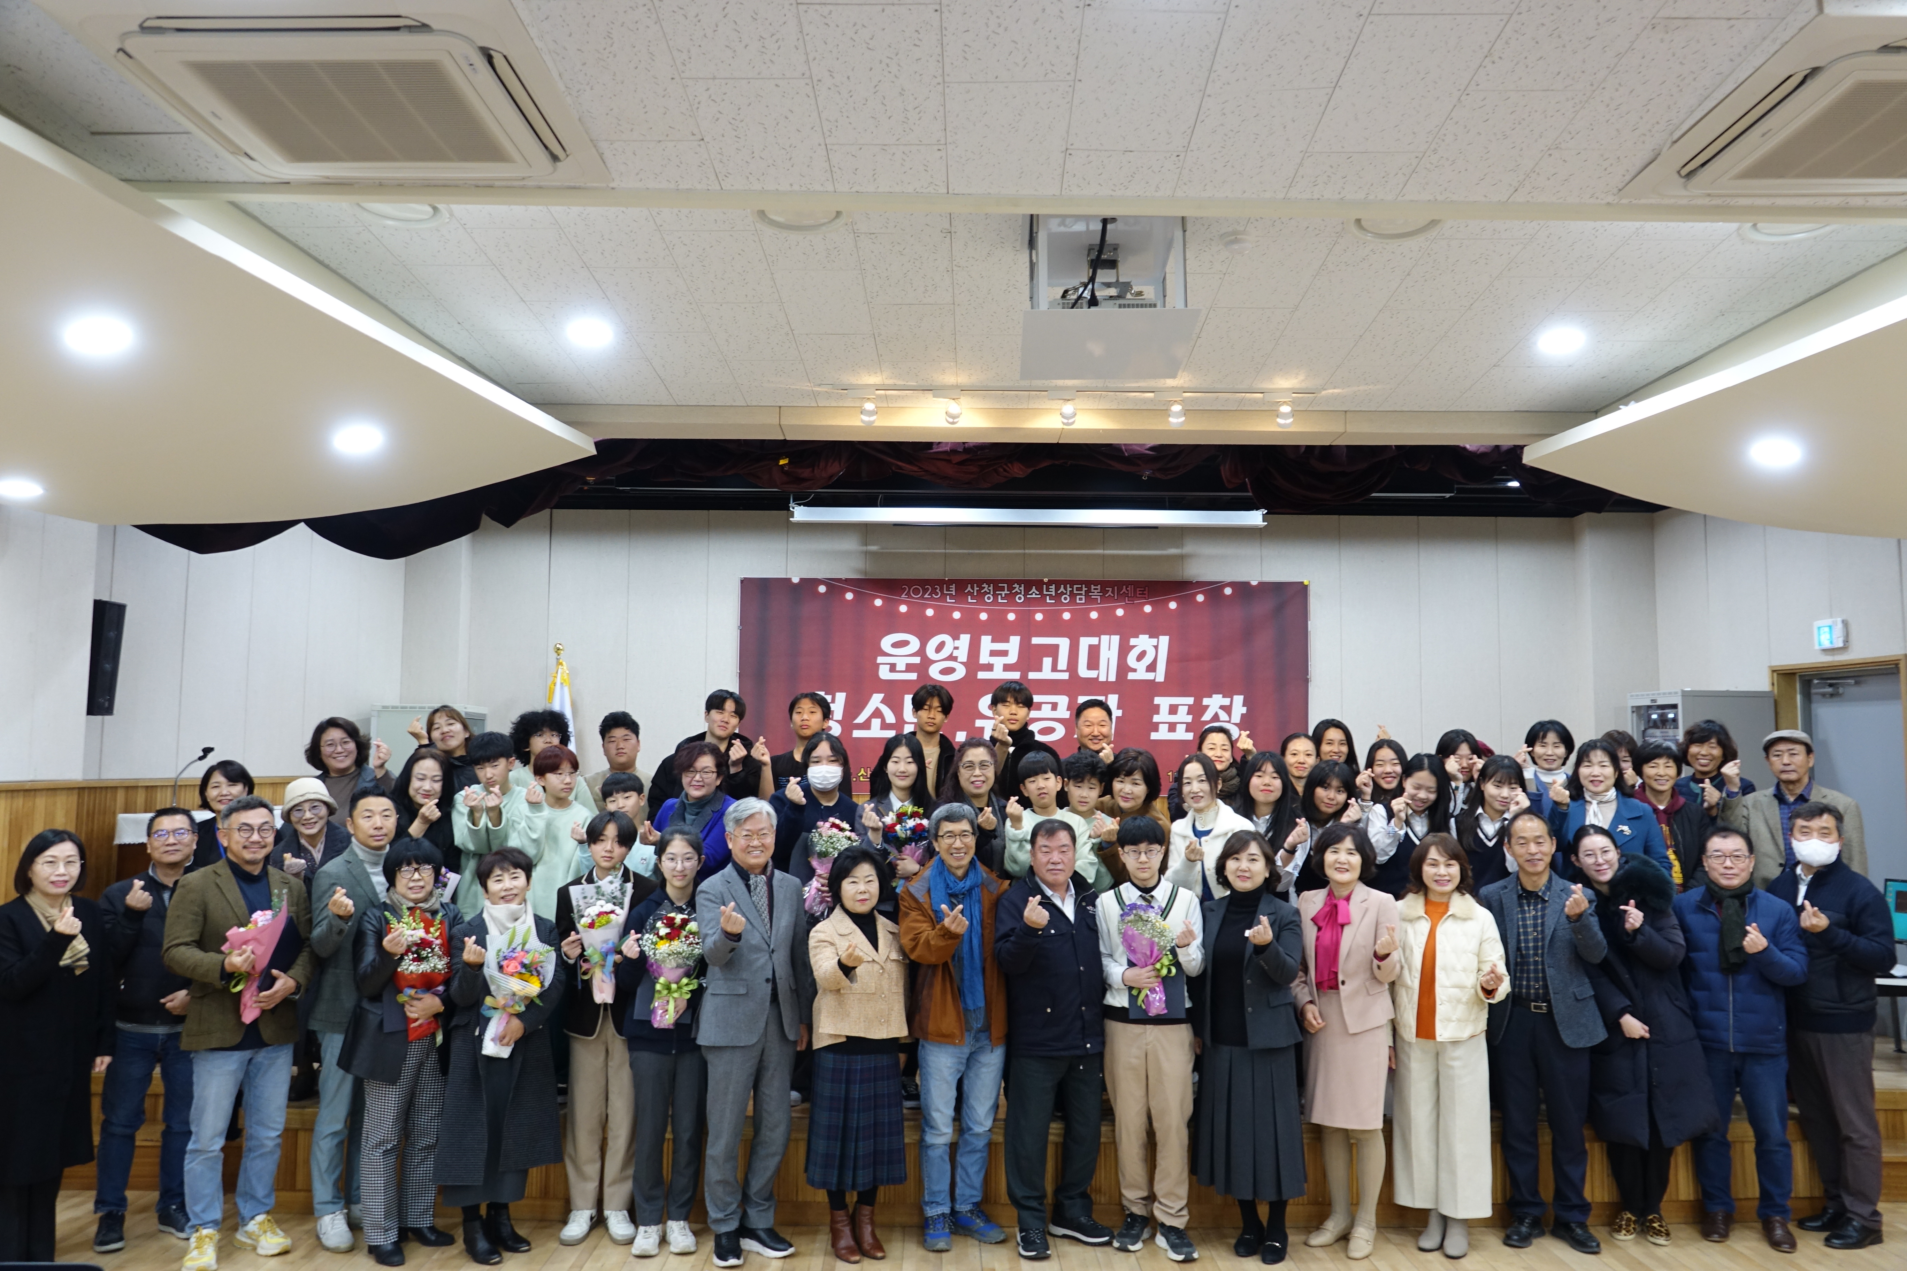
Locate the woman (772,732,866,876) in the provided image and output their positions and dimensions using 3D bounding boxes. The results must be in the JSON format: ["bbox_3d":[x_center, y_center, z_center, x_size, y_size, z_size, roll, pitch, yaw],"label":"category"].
[{"bbox_3d":[-0.603,1.225,6.260,0.440,1.600,0.360,1,-5,-6],"label":"woman"}]

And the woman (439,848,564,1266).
[{"bbox_3d":[-1.765,1.609,5.582,0.480,1.550,0.420,2,-6,-14],"label":"woman"}]

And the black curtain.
[{"bbox_3d":[-0.199,-0.630,6.575,6.868,0.595,0.320,0,-5,-1],"label":"black curtain"}]

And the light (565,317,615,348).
[{"bbox_3d":[-1.354,-1.124,5.326,0.170,0.050,0.170,0,-5,1],"label":"light"}]

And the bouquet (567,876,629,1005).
[{"bbox_3d":[-1.418,1.225,5.720,0.240,0.490,0.180,8,-5,-8],"label":"bouquet"}]

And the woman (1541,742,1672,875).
[{"bbox_3d":[2.939,1.255,6.423,0.470,1.556,0.330,-2,-5,23],"label":"woman"}]

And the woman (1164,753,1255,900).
[{"bbox_3d":[1.157,1.294,6.440,0.450,1.550,0.330,-1,-6,13],"label":"woman"}]

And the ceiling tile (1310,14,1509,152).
[{"bbox_3d":[1.028,-1.261,3.290,0.300,0.018,0.600,1,-9,1],"label":"ceiling tile"}]

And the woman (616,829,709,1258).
[{"bbox_3d":[-1.141,1.591,5.658,0.410,1.620,0.360,1,-5,-9],"label":"woman"}]

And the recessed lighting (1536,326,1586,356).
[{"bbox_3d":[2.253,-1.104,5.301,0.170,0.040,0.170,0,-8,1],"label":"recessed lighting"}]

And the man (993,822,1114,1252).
[{"bbox_3d":[0.395,1.579,5.707,0.460,1.660,0.420,1,-5,-6],"label":"man"}]

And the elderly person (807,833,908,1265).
[{"bbox_3d":[-0.376,1.615,5.592,0.410,1.570,0.380,2,-5,-13],"label":"elderly person"}]

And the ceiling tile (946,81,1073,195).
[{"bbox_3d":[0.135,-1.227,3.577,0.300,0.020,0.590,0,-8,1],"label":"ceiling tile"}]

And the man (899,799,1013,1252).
[{"bbox_3d":[0.003,1.549,5.790,0.450,1.730,0.420,1,-5,-4],"label":"man"}]

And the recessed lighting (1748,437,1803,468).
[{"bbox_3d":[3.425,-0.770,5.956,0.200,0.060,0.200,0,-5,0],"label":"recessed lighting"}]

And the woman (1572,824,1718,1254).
[{"bbox_3d":[2.809,1.598,5.838,0.500,1.613,0.380,-2,-5,23],"label":"woman"}]

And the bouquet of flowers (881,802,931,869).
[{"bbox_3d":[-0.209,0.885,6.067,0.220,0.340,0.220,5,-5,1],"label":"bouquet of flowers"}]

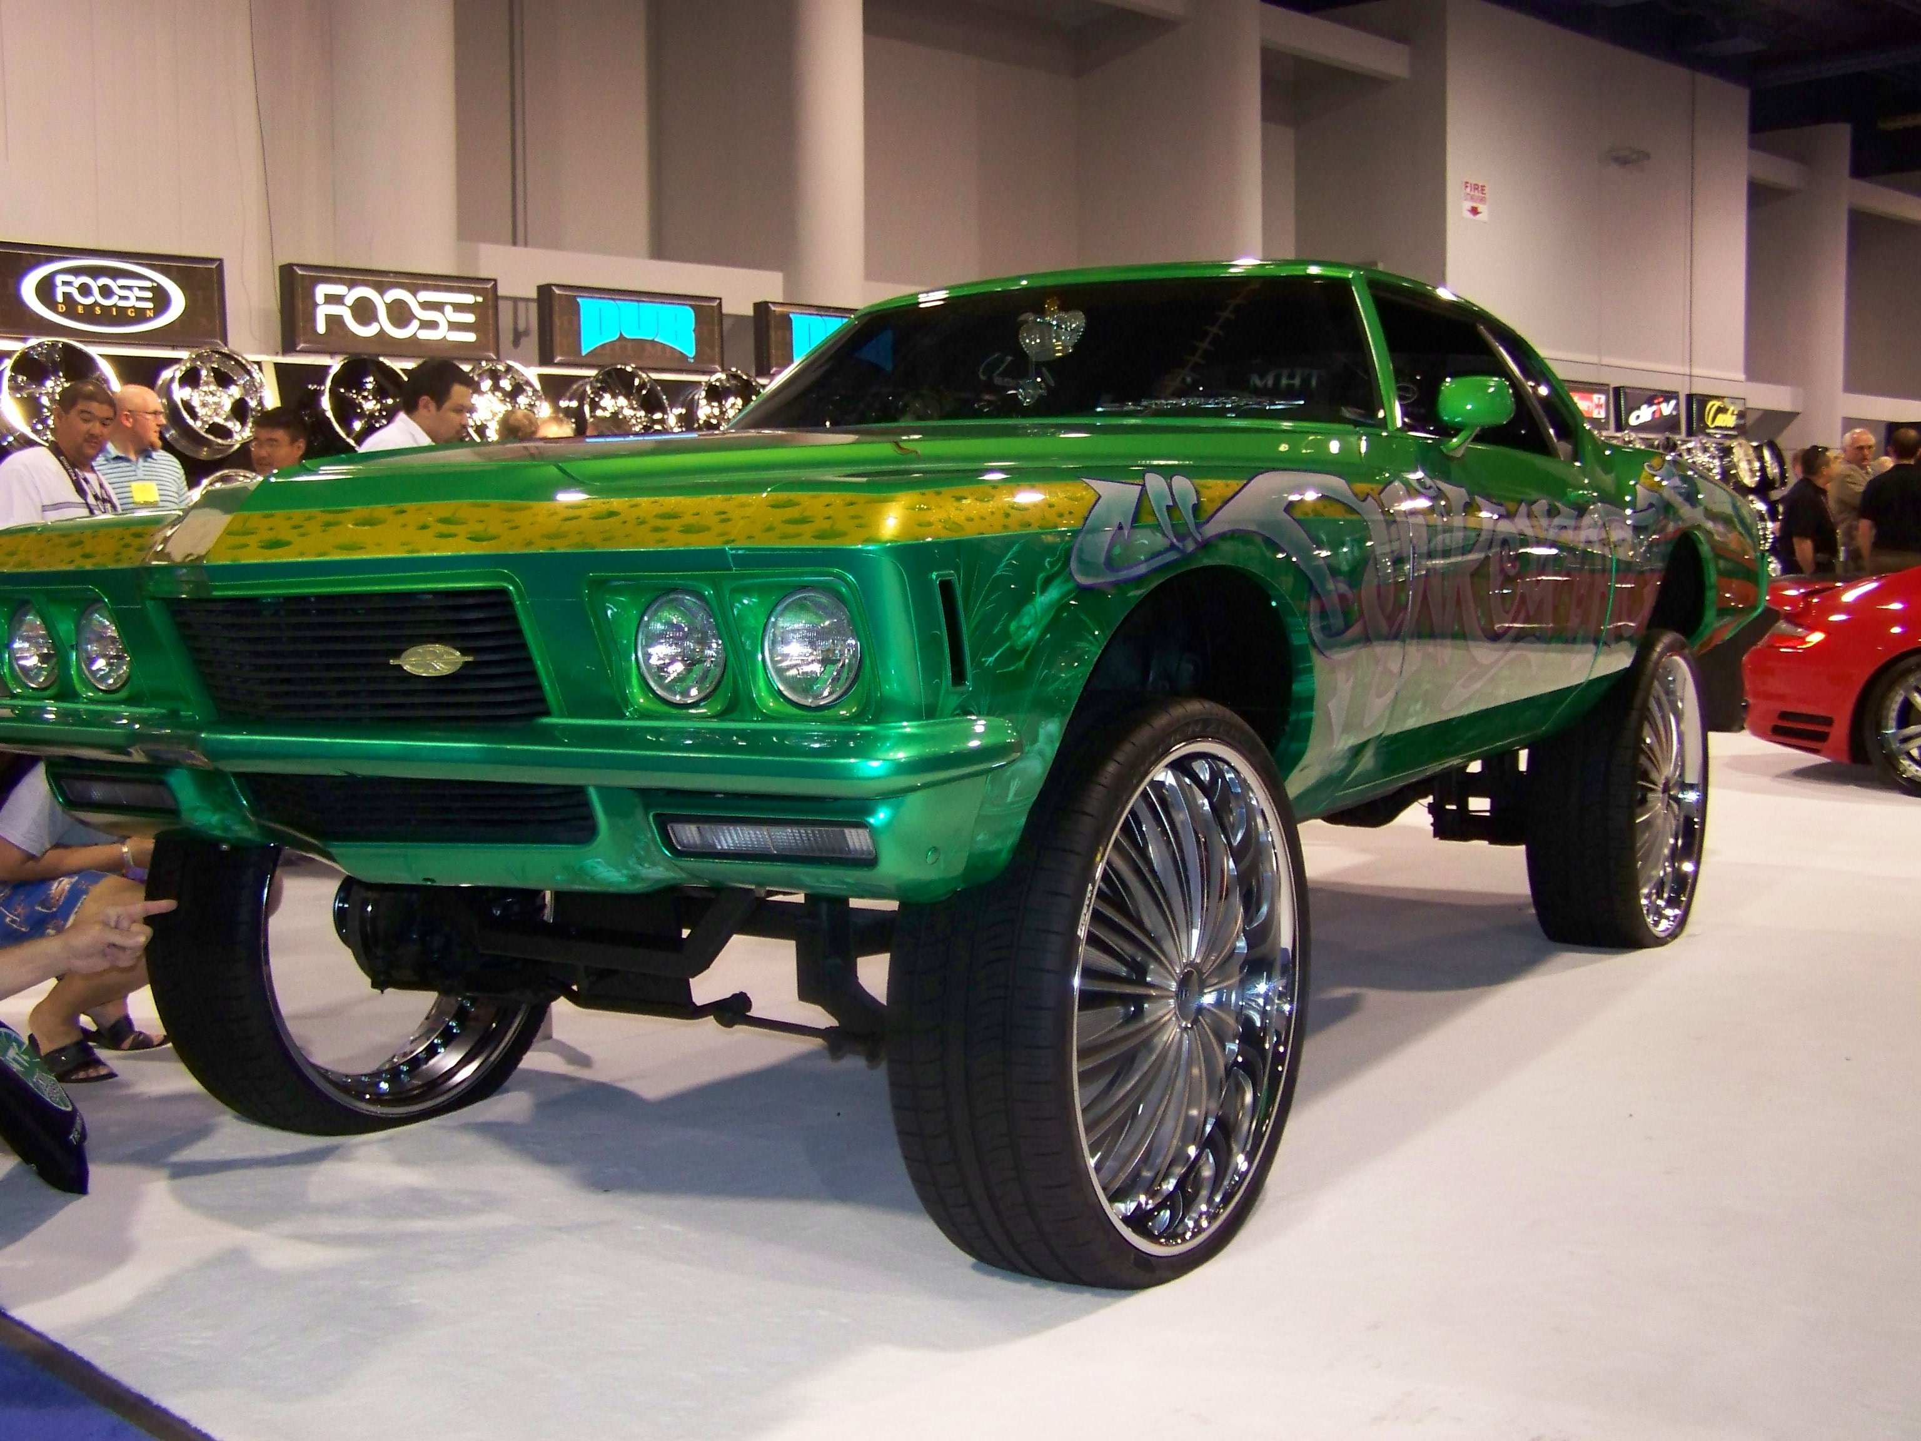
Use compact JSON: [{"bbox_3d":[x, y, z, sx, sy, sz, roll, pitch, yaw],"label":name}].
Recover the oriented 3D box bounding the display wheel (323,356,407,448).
[{"bbox_3d":[-3.331,-1.717,11.688,0.547,0.547,0.250,-5,-4,-45],"label":"display wheel"}]

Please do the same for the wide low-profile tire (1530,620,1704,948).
[{"bbox_3d":[1.869,0.202,5.964,0.300,0.900,0.900,2,5,32],"label":"wide low-profile tire"}]

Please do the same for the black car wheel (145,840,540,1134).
[{"bbox_3d":[-1.154,0.366,4.168,0.300,0.900,0.900,2,5,32],"label":"black car wheel"}]

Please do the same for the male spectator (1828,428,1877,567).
[{"bbox_3d":[5.137,-0.761,12.100,0.500,1.831,0.330,-3,5,-33],"label":"male spectator"}]

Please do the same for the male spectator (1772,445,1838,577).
[{"bbox_3d":[4.821,-0.699,12.000,0.320,1.730,0.480,-1,4,-9],"label":"male spectator"}]

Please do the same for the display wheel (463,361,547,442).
[{"bbox_3d":[-2.716,-1.785,12.300,0.587,0.587,0.250,-5,-4,-45],"label":"display wheel"}]

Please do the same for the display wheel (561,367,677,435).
[{"bbox_3d":[-2.095,-1.826,12.921,0.647,0.647,0.250,-5,-4,-45],"label":"display wheel"}]

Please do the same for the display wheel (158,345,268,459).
[{"bbox_3d":[-3.931,-1.665,11.089,0.527,0.527,0.250,-5,-4,-45],"label":"display wheel"}]

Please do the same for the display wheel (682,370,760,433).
[{"bbox_3d":[-1.508,-1.941,13.502,0.552,0.552,0.250,-5,-4,-45],"label":"display wheel"}]

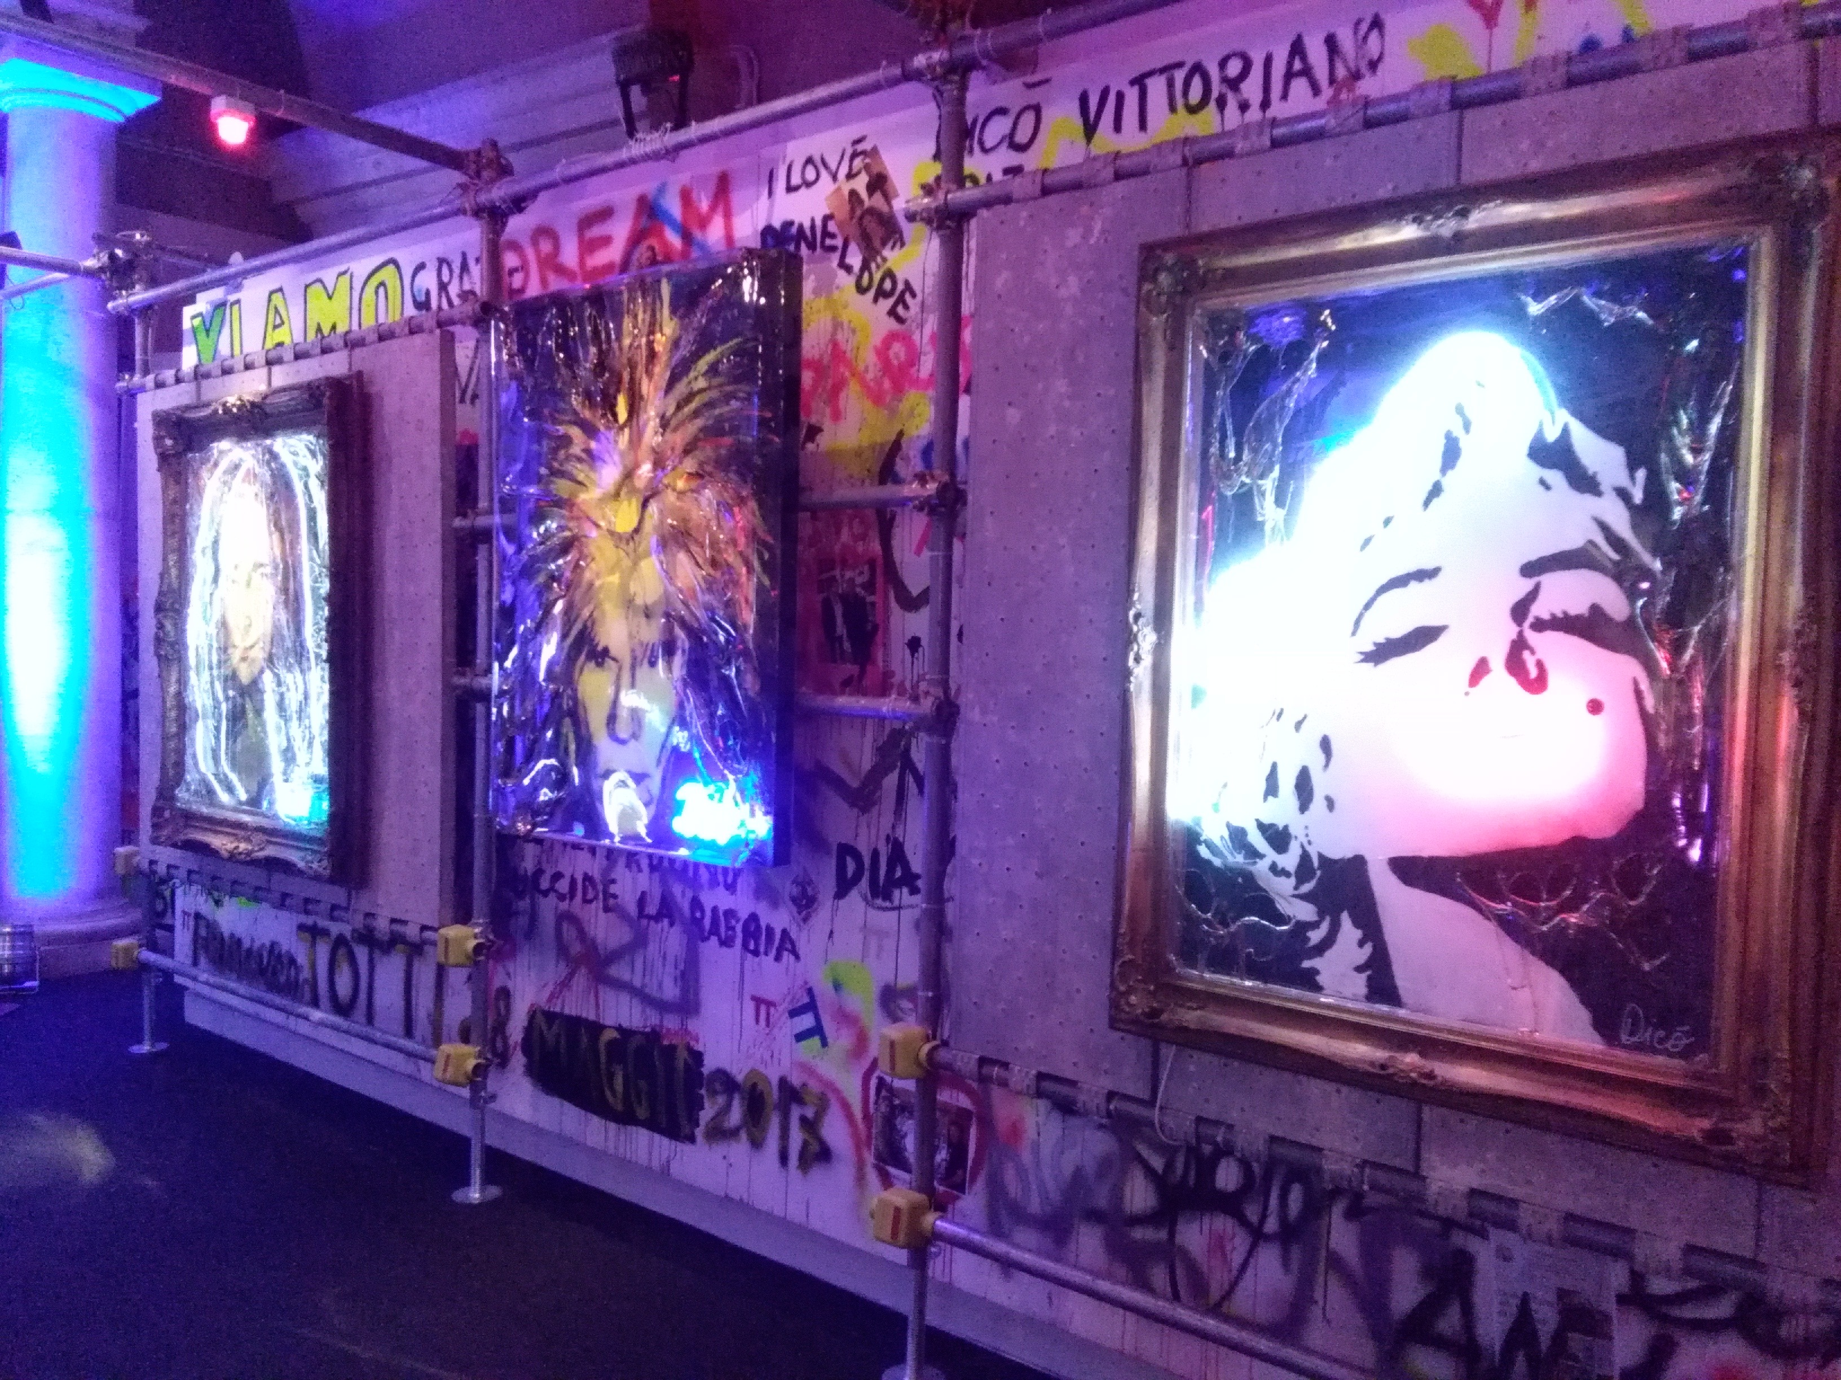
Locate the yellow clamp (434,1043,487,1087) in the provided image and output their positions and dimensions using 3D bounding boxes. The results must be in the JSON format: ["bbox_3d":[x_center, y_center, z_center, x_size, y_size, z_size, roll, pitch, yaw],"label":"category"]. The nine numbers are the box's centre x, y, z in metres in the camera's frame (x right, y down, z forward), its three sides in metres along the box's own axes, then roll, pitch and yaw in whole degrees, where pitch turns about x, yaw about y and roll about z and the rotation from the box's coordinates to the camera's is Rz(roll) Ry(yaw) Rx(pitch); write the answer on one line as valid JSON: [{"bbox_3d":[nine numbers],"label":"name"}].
[{"bbox_3d":[-1.331,1.086,4.307,0.112,0.100,0.088,4,4,40],"label":"yellow clamp"}]

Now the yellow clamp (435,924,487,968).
[{"bbox_3d":[-1.324,0.738,4.291,0.112,0.100,0.088,4,4,40],"label":"yellow clamp"}]

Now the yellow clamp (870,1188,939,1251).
[{"bbox_3d":[-0.034,1.146,3.219,0.112,0.100,0.088,4,4,40],"label":"yellow clamp"}]

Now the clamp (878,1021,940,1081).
[{"bbox_3d":[-0.023,0.777,3.199,0.112,0.100,0.088,4,4,40],"label":"clamp"}]

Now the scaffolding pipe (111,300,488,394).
[{"bbox_3d":[-2.139,-1.107,4.924,2.439,0.050,0.050,3,3,40],"label":"scaffolding pipe"}]

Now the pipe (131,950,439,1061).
[{"bbox_3d":[-2.205,1.047,5.040,2.082,0.050,0.050,3,3,40],"label":"pipe"}]

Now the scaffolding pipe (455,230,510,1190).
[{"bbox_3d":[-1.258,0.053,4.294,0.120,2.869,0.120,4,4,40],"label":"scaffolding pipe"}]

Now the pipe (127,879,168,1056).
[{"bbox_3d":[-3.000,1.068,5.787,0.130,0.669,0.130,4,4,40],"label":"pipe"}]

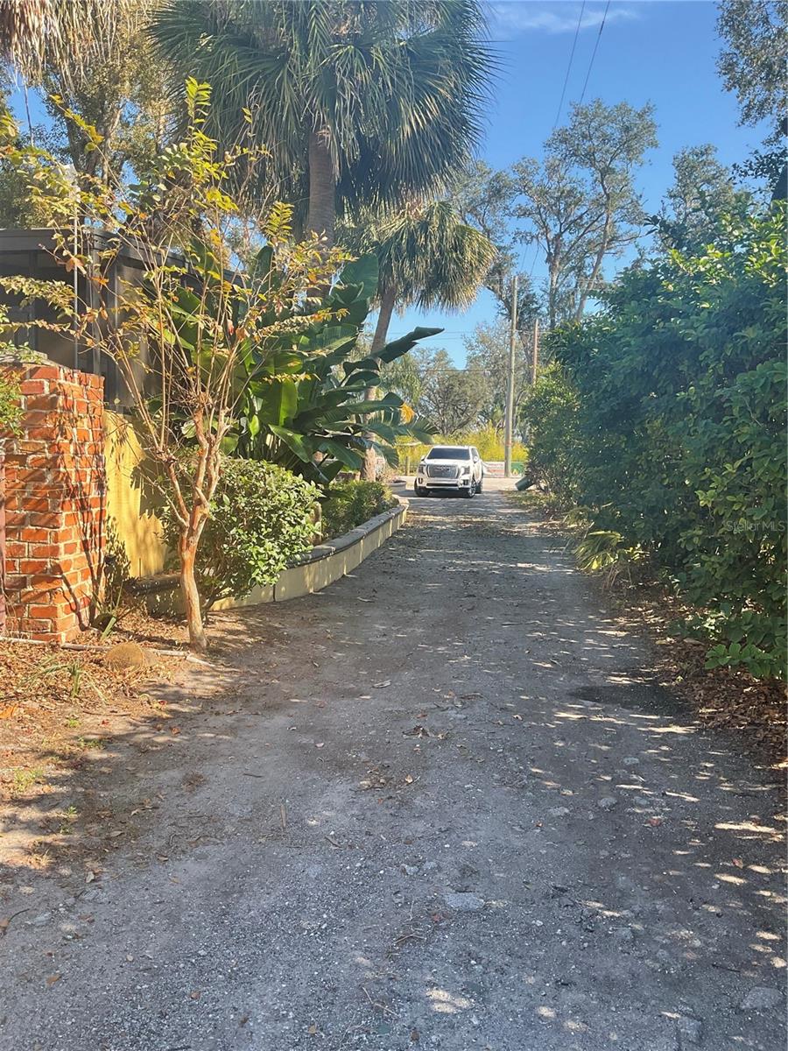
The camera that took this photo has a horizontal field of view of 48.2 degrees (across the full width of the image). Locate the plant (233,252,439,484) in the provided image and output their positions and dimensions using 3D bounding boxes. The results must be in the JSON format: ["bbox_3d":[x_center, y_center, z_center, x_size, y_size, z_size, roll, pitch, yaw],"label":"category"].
[{"bbox_3d":[-0.836,-1.800,12.199,2.850,3.880,2.600,2,4,9],"label":"plant"}]

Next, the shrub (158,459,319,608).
[{"bbox_3d":[-1.563,0.007,8.929,1.550,1.391,1.450,2,4,9],"label":"shrub"}]

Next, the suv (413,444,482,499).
[{"bbox_3d":[2.277,-2.152,34.413,2.080,1.940,5.360,2,4,10],"label":"suv"}]

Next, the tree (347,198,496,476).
[{"bbox_3d":[0.526,-4.228,21.739,3.600,7.509,3.500,2,4,9],"label":"tree"}]

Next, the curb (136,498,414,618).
[{"bbox_3d":[-0.550,0.011,16.049,1.500,0.410,16.400,2,4,8],"label":"curb"}]

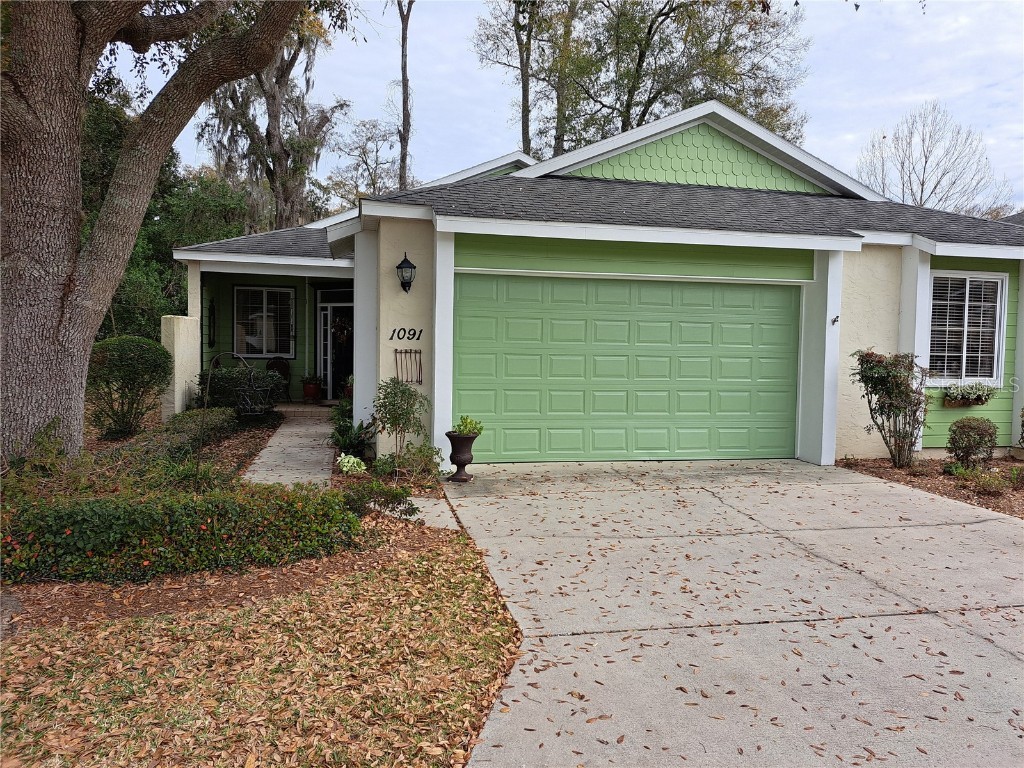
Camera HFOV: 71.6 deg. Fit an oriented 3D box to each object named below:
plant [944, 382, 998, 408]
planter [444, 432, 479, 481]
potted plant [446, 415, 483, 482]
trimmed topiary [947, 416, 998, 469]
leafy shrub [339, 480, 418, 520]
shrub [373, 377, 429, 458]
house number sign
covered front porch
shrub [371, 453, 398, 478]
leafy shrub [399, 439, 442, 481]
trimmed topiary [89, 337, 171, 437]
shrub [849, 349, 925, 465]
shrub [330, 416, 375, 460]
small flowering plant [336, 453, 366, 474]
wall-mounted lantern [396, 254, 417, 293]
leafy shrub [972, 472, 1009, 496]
[{"bbox_3d":[6.235,0.143,9.655,0.660,0.330,0.250,0,2,-11],"label":"plant"},{"bbox_3d":[-0.554,0.797,7.838,0.360,0.540,0.360,0,2,-11],"label":"planter"},{"bbox_3d":[-0.534,0.717,7.997,0.431,0.739,0.400,0,3,-11],"label":"potted plant"},{"bbox_3d":[6.330,0.782,9.743,0.600,0.648,0.560,0,3,-11],"label":"trimmed topiary"},{"bbox_3d":[-1.191,1.016,6.427,0.703,0.306,0.480,0,3,-11],"label":"leafy shrub"},{"bbox_3d":[-1.241,0.486,7.843,0.580,1.050,0.550,0,2,-11],"label":"shrub"},{"bbox_3d":[-1.304,-0.610,8.782,0.416,0.152,0.025,0,3,-11],"label":"house number sign"},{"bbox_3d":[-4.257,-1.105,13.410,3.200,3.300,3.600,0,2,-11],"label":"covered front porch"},{"bbox_3d":[-1.448,0.916,8.070,0.300,0.250,0.280,0,2,-11],"label":"shrub"},{"bbox_3d":[-1.025,0.842,8.011,0.505,0.411,0.480,0,3,-11],"label":"leafy shrub"},{"bbox_3d":[-5.371,0.043,9.912,1.160,1.320,1.150,0,2,-11],"label":"trimmed topiary"},{"bbox_3d":[5.104,0.317,9.560,0.920,1.533,0.750,0,3,-11],"label":"shrub"},{"bbox_3d":[-1.982,0.681,8.887,0.562,0.525,0.500,0,3,-11],"label":"shrub"},{"bbox_3d":[-1.828,0.898,8.113,0.323,0.220,0.320,0,3,-11],"label":"small flowering plant"},{"bbox_3d":[-1.241,-1.299,8.350,0.235,0.485,0.260,0,2,-11],"label":"wall-mounted lantern"},{"bbox_3d":[5.192,1.050,7.698,0.350,0.210,0.340,0,2,-11],"label":"leafy shrub"}]

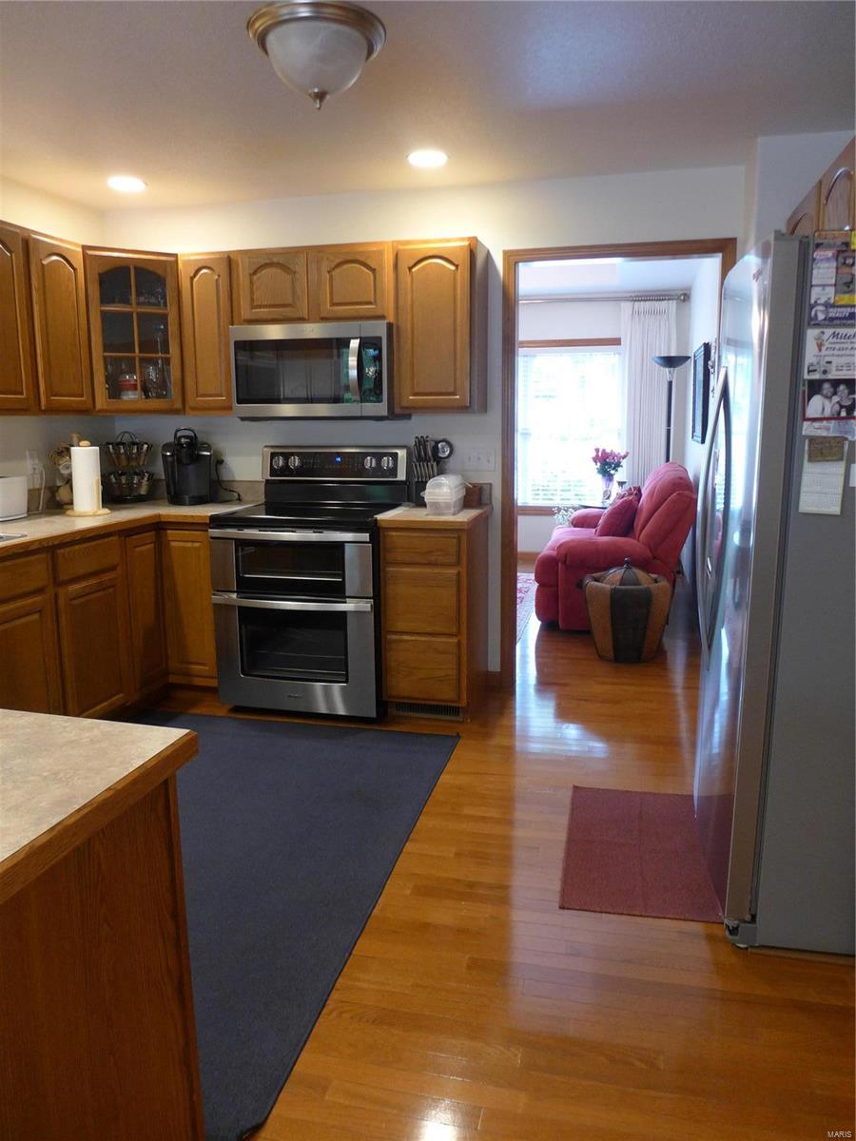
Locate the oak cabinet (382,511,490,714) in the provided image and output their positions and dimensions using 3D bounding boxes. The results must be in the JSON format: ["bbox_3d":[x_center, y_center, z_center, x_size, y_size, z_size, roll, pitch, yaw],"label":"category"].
[{"bbox_3d":[0.043,0.184,3.738,0.402,0.919,0.639,2,11,12],"label":"oak cabinet"}]

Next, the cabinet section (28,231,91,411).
[{"bbox_3d":[-1.726,-1.057,3.446,0.328,0.737,0.377,2,11,13],"label":"cabinet section"}]

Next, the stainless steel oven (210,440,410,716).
[{"bbox_3d":[-0.536,0.029,3.796,0.765,1.207,0.694,2,11,12],"label":"stainless steel oven"}]

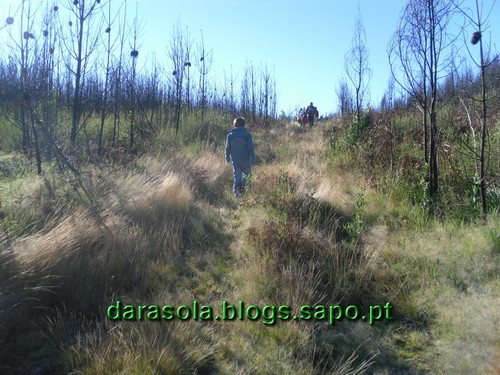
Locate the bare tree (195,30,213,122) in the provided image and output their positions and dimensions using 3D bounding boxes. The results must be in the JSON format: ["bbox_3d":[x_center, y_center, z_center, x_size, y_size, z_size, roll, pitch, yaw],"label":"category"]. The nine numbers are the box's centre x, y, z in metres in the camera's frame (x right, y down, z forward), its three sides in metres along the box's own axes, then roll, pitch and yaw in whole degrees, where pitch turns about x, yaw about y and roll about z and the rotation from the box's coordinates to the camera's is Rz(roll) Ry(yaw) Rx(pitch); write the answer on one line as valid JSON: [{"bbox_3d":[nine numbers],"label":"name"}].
[{"bbox_3d":[-1.897,-4.570,16.500,0.750,3.800,0.750,0,-4,0],"label":"bare tree"}]

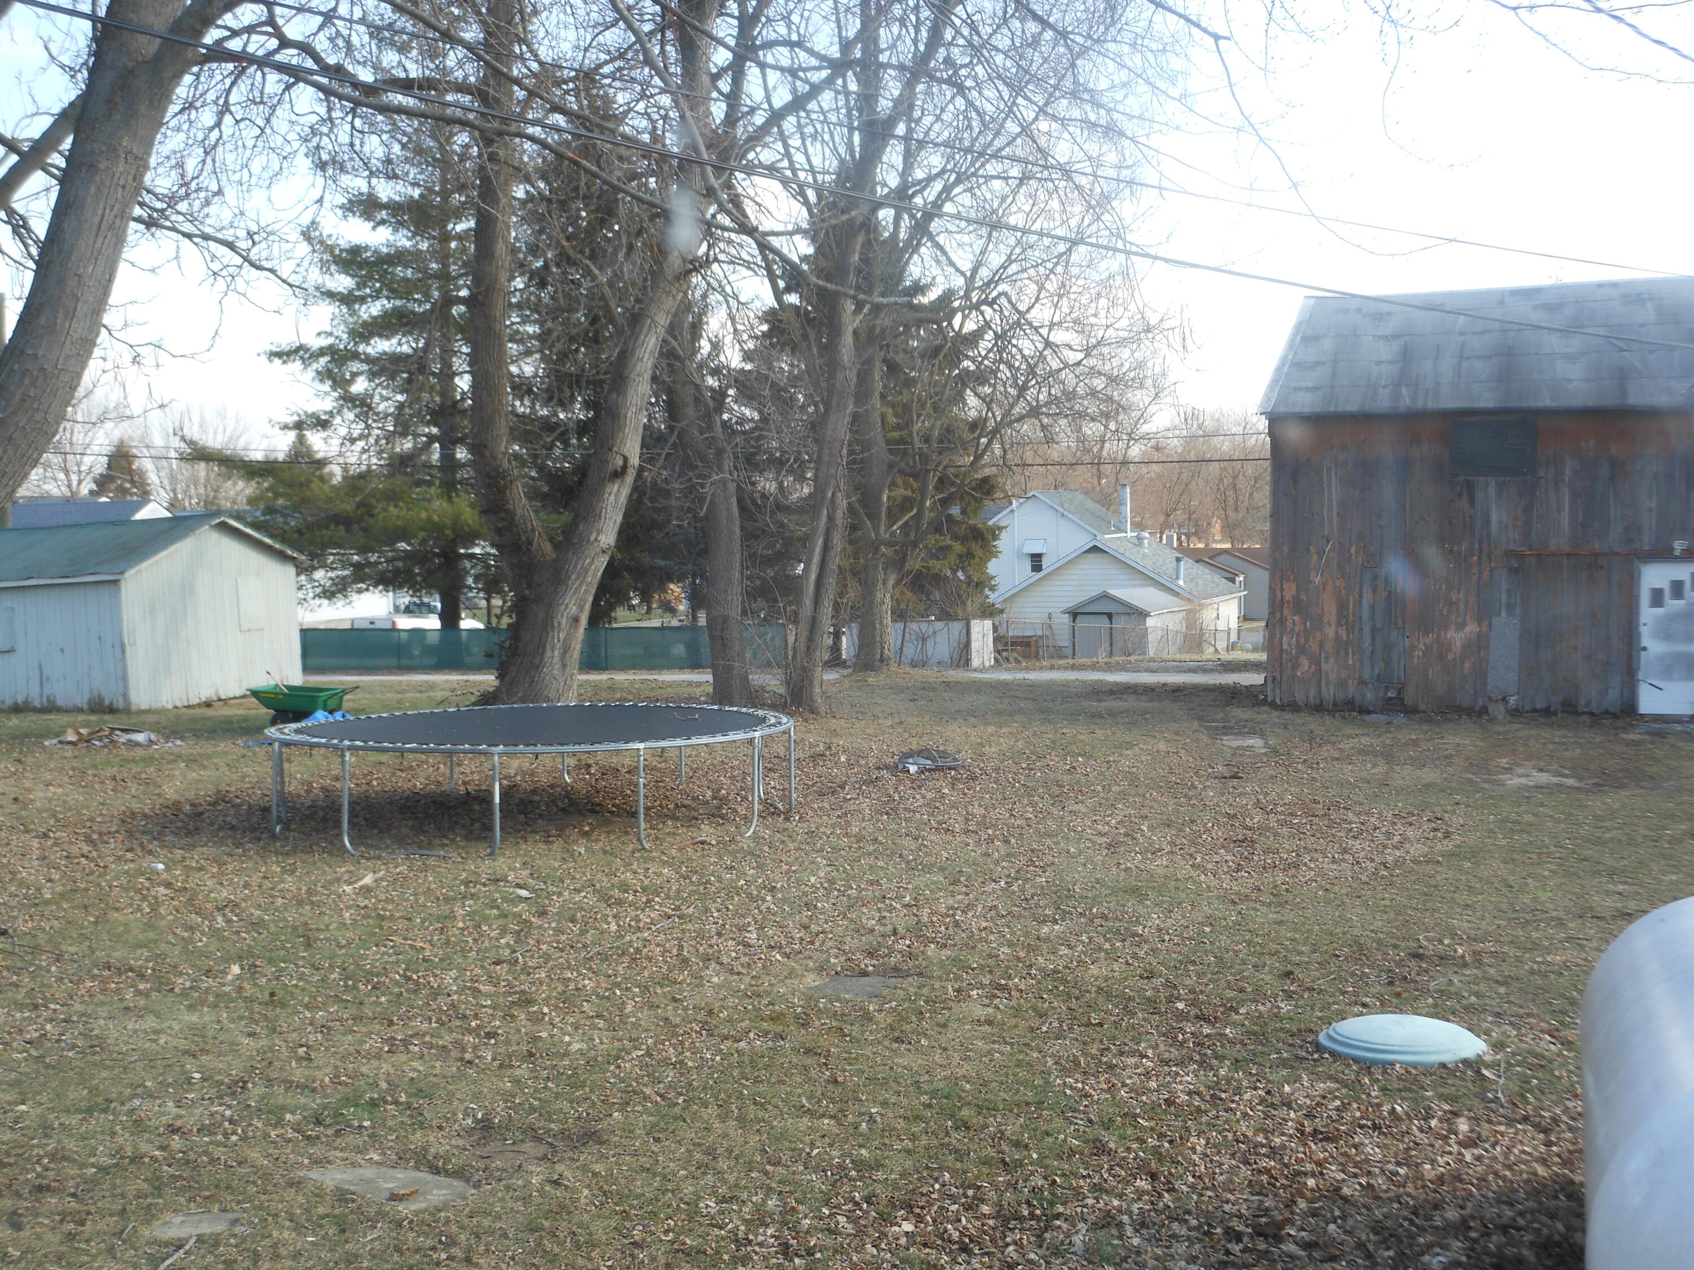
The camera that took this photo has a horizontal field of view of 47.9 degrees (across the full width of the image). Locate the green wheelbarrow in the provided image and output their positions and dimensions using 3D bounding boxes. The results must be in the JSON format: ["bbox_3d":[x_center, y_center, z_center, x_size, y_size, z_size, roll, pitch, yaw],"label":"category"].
[{"bbox_3d":[-6.906,0.930,24.352,1.380,0.600,0.740,0,2,11],"label":"green wheelbarrow"}]

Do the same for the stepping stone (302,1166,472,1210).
[{"bbox_3d":[-1.565,1.876,6.470,0.570,0.050,0.290,1,3,38],"label":"stepping stone"}]

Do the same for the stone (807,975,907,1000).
[{"bbox_3d":[0.054,1.741,9.371,0.440,0.050,0.440,0,2,22],"label":"stone"}]

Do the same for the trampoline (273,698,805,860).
[{"bbox_3d":[-2.659,1.166,16.291,4.400,0.820,4.400,-1,2,0],"label":"trampoline"}]

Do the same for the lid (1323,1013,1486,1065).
[{"bbox_3d":[2.353,1.704,8.070,0.690,0.090,0.690,-1,2,0],"label":"lid"}]

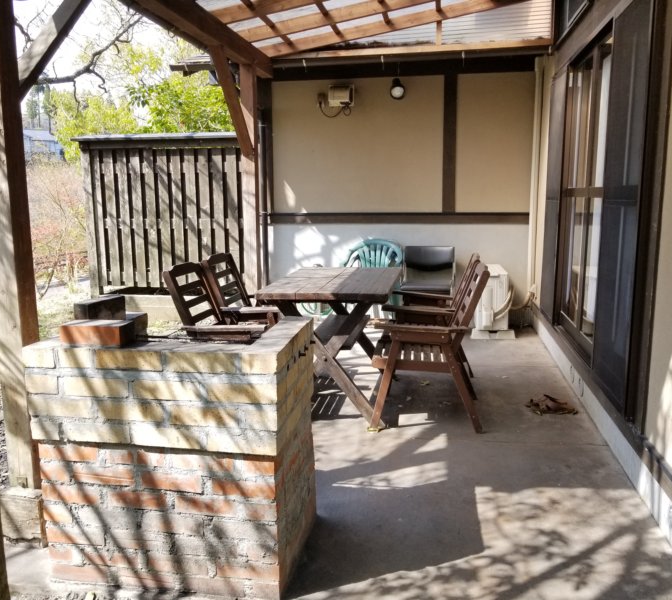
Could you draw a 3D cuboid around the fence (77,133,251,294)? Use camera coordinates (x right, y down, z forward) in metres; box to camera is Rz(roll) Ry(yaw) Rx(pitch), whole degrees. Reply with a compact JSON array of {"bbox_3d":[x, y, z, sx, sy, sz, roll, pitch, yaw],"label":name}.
[{"bbox_3d":[-1.884,-0.910,6.728,2.120,1.810,0.160,1,10,11],"label":"fence"}]

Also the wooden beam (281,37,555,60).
[{"bbox_3d":[0.649,-2.256,5.436,2.463,0.070,0.060,1,9,11],"label":"wooden beam"}]

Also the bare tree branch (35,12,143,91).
[{"bbox_3d":[-3.180,-3.218,7.720,1.300,0.900,0.500,-4,10,-21],"label":"bare tree branch"}]

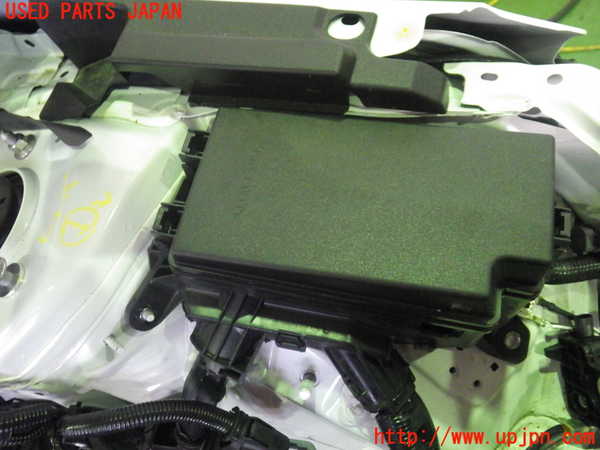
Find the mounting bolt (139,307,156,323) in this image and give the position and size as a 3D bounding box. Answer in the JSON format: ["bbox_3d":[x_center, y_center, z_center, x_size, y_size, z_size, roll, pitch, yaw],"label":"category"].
[{"bbox_3d":[-0.146,0.086,0.515,0.015,0.011,0.015,-3,66,6],"label":"mounting bolt"}]

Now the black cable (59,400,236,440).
[{"bbox_3d":[-0.141,0.181,0.501,0.168,0.025,0.033,-3,66,6],"label":"black cable"}]

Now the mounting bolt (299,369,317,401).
[{"bbox_3d":[0.007,0.154,0.514,0.014,0.014,0.030,7,27,11],"label":"mounting bolt"}]

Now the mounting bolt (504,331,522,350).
[{"bbox_3d":[0.184,0.100,0.464,0.015,0.011,0.015,7,67,10],"label":"mounting bolt"}]

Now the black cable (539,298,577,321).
[{"bbox_3d":[0.228,0.075,0.474,0.033,0.008,0.008,27,72,17],"label":"black cable"}]

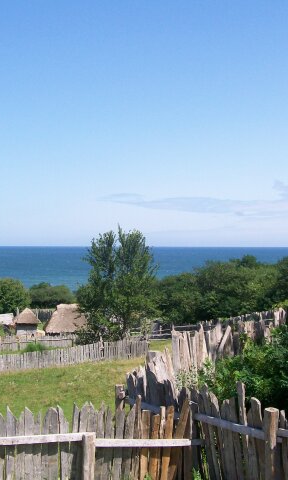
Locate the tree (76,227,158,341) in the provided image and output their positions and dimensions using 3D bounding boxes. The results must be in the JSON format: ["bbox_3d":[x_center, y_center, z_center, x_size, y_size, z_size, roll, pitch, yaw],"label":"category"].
[{"bbox_3d":[-2.787,4.838,70.000,8.620,12.520,7.330,0,-1,-2],"label":"tree"}]

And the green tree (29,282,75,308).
[{"bbox_3d":[-22.115,14.303,160.000,11.300,8.170,9.600,0,-1,-8],"label":"green tree"}]

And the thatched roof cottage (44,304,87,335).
[{"bbox_3d":[-10.344,11.088,90.000,6.220,4.730,5.200,0,-1,-5],"label":"thatched roof cottage"}]

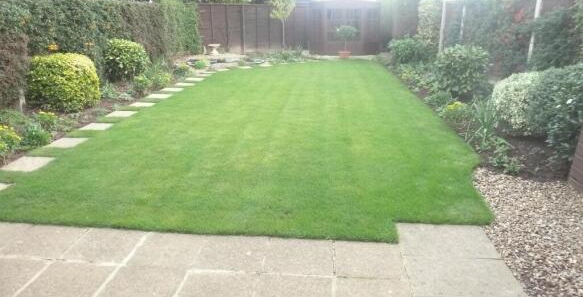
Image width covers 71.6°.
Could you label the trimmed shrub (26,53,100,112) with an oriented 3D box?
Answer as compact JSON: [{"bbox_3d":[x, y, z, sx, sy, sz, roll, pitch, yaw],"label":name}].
[{"bbox_3d":[-3.691,-1.090,6.610,1.030,0.940,1.030,2,19,5],"label":"trimmed shrub"}]

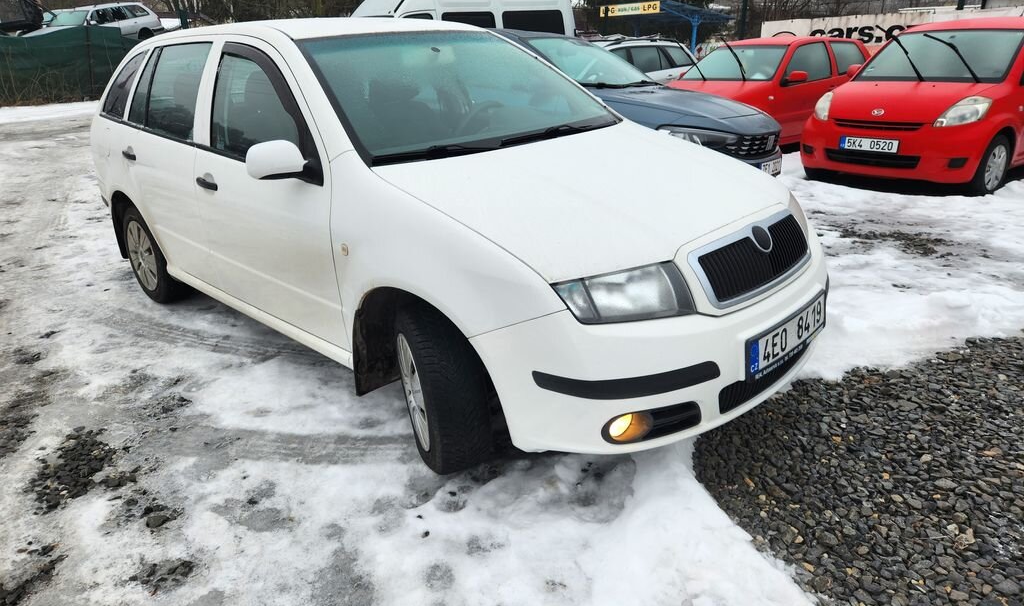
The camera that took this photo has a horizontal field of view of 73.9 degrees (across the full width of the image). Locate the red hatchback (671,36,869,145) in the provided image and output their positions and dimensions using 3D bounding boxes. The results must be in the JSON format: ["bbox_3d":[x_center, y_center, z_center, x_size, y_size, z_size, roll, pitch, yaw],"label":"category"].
[{"bbox_3d":[3.249,-2.771,9.073,3.710,1.430,1.670,-17,26,-33],"label":"red hatchback"}]

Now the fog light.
[{"bbox_3d":[0.311,0.335,1.851,0.075,0.080,0.105,17,28,41],"label":"fog light"}]

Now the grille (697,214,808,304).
[{"bbox_3d":[0.750,-0.134,2.027,0.105,0.140,0.575,17,28,41],"label":"grille"}]

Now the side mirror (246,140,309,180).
[{"bbox_3d":[-0.756,-0.462,2.177,0.115,0.120,0.180,17,28,41],"label":"side mirror"}]

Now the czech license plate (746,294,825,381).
[{"bbox_3d":[0.839,0.087,2.026,0.030,0.120,0.525,17,28,41],"label":"czech license plate"}]

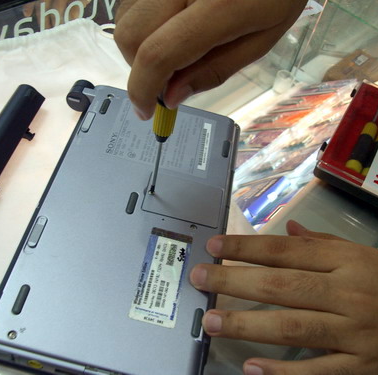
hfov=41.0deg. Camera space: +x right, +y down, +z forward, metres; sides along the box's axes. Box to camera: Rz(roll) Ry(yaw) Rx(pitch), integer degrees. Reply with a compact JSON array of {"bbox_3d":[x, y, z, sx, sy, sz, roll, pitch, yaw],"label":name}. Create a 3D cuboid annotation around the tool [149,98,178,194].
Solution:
[{"bbox_3d":[-0.017,-0.044,0.362,0.017,0.152,0.017,13,48,-1],"label":"tool"}]

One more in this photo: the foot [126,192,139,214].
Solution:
[{"bbox_3d":[-0.046,0.013,0.406,0.006,0.003,0.021,14,48,-2],"label":"foot"}]

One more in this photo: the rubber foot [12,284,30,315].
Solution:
[{"bbox_3d":[-0.112,0.074,0.336,0.006,0.003,0.021,14,48,-2],"label":"rubber foot"}]

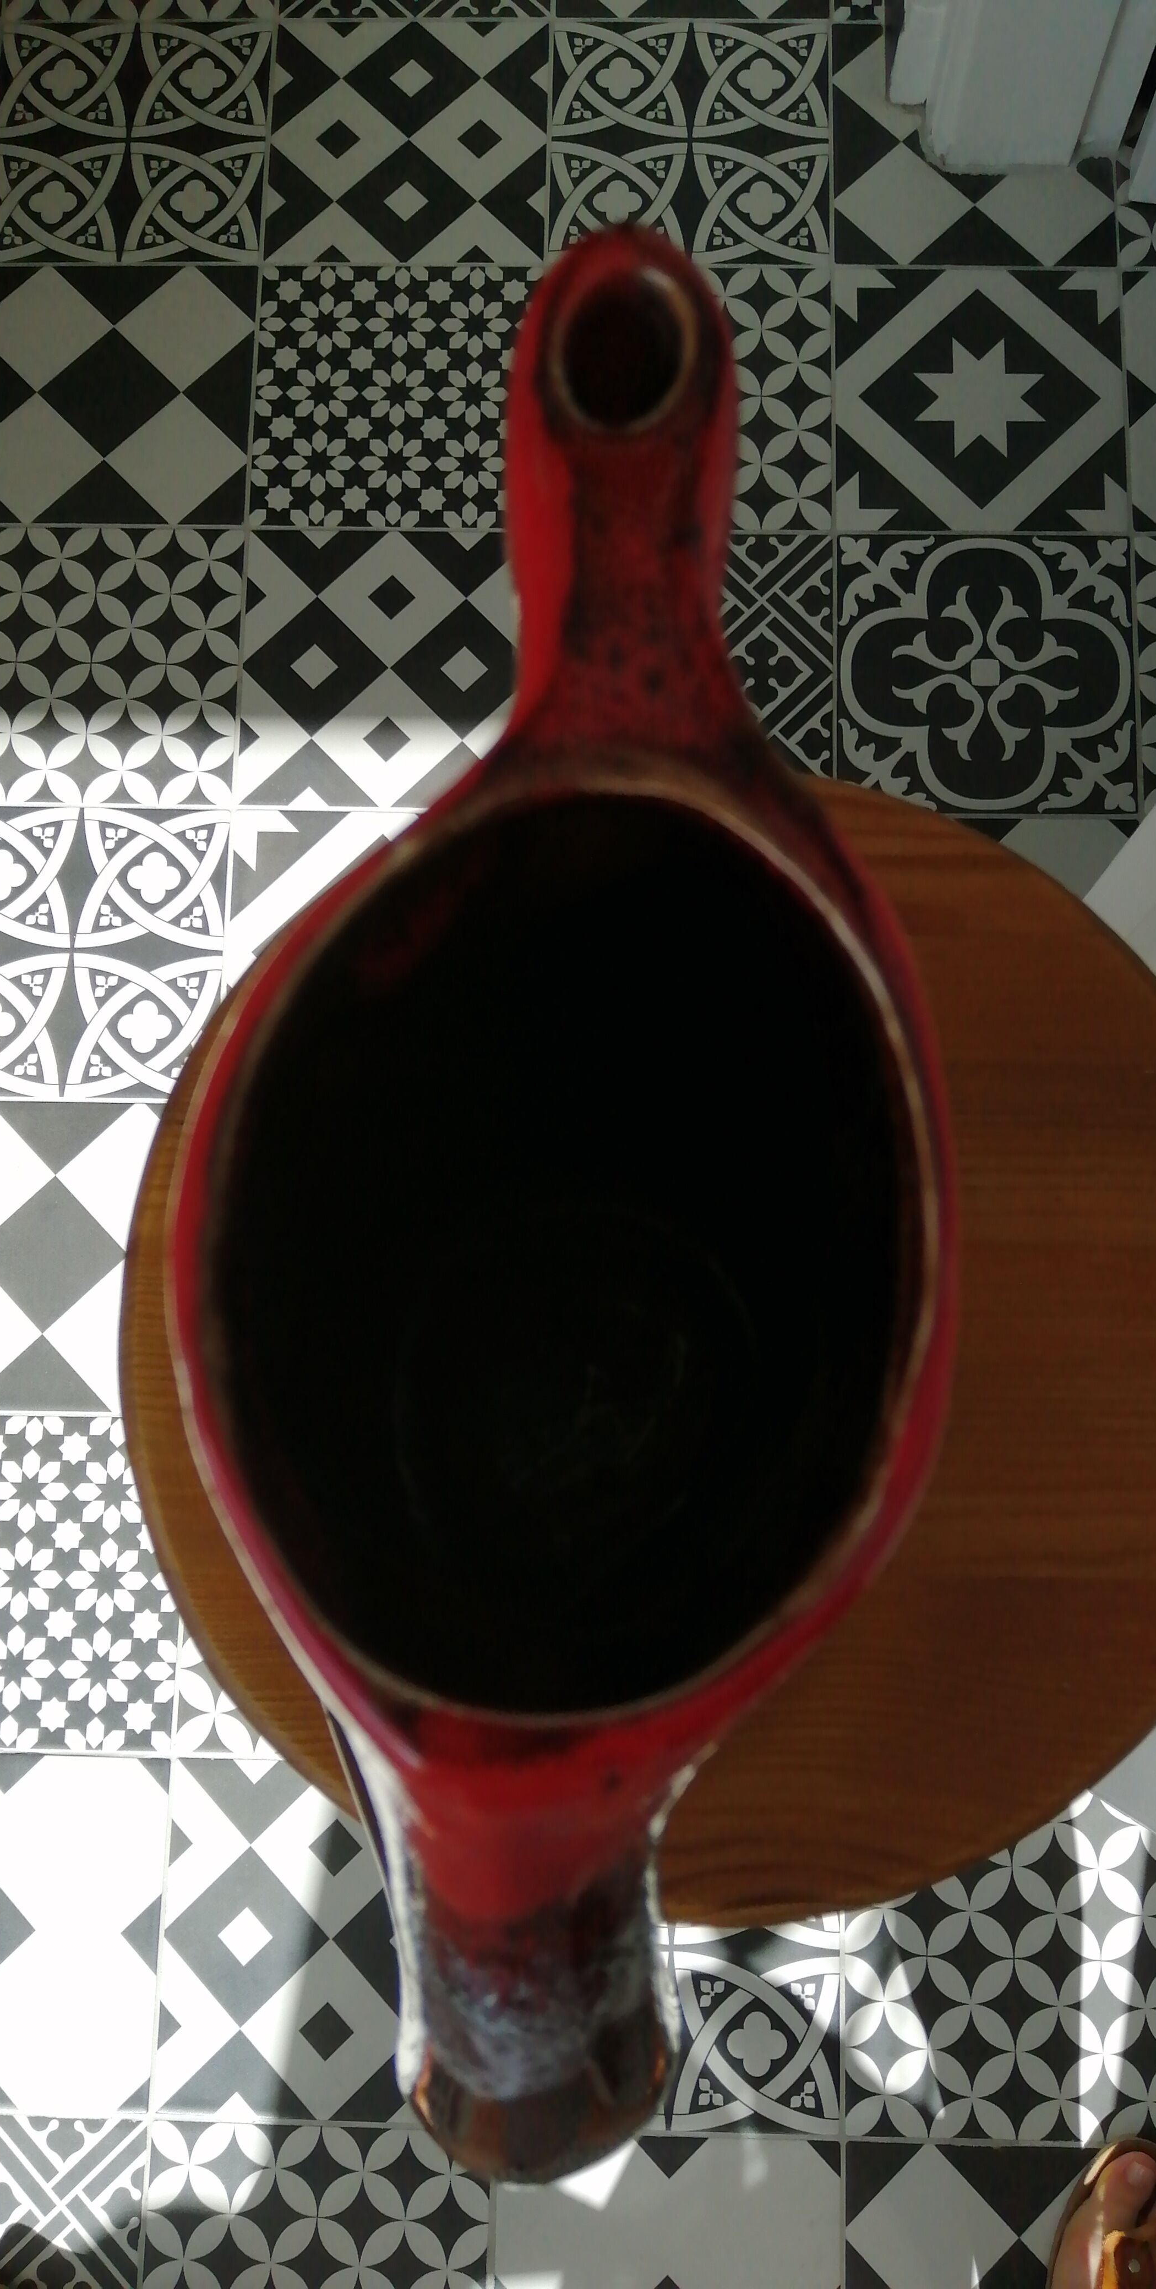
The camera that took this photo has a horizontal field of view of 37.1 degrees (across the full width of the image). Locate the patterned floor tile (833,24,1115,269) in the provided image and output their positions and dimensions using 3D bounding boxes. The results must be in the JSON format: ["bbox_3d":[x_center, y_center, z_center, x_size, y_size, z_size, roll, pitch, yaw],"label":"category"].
[{"bbox_3d":[0.282,-0.714,1.232,0.200,0.010,0.200,1,80,1],"label":"patterned floor tile"}]

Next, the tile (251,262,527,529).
[{"bbox_3d":[-0.125,-0.521,1.206,0.200,0.010,0.200,1,80,1],"label":"tile"}]

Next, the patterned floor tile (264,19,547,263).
[{"bbox_3d":[-0.120,-0.713,1.229,0.198,0.010,0.198,1,80,1],"label":"patterned floor tile"}]

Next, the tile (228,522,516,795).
[{"bbox_3d":[-0.130,-0.323,1.170,0.200,0.010,0.200,1,80,1],"label":"tile"}]

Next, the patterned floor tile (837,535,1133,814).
[{"bbox_3d":[0.274,-0.316,1.160,0.200,0.010,0.200,1,80,1],"label":"patterned floor tile"}]

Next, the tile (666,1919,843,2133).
[{"bbox_3d":[0.055,0.472,1.013,0.198,0.010,0.198,1,80,1],"label":"tile"}]

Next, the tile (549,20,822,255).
[{"bbox_3d":[0.080,-0.710,1.224,0.198,0.010,0.198,1,80,1],"label":"tile"}]

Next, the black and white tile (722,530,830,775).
[{"bbox_3d":[0.072,-0.316,1.153,0.198,0.010,0.198,1,80,1],"label":"black and white tile"}]

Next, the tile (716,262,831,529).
[{"bbox_3d":[0.076,-0.513,1.188,0.198,0.010,0.198,1,80,1],"label":"tile"}]

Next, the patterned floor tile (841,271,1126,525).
[{"bbox_3d":[0.276,-0.509,1.183,0.198,0.010,0.198,1,80,1],"label":"patterned floor tile"}]

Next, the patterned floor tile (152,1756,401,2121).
[{"bbox_3d":[-0.146,0.472,1.026,0.200,0.010,0.200,1,80,1],"label":"patterned floor tile"}]

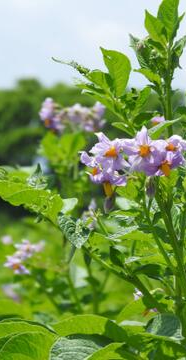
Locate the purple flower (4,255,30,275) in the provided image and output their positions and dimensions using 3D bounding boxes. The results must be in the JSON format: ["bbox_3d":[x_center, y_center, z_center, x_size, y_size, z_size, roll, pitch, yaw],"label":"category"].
[{"bbox_3d":[-0.075,0.082,2.300,0.026,0.020,0.022,0,-1,0],"label":"purple flower"}]

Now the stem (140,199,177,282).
[{"bbox_3d":[0.049,0.043,1.740,0.004,0.066,0.004,-21,9,0],"label":"stem"}]

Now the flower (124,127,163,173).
[{"bbox_3d":[0.034,-0.020,1.590,0.029,0.033,0.016,0,-1,6],"label":"flower"}]

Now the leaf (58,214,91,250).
[{"bbox_3d":[-0.013,0.036,1.630,0.024,0.024,0.017,0,-1,-6],"label":"leaf"}]

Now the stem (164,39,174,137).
[{"bbox_3d":[0.058,-0.070,1.800,0.007,0.073,0.007,0,-1,0],"label":"stem"}]

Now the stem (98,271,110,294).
[{"bbox_3d":[0.010,0.088,2.050,0.006,0.022,0.006,24,0,0],"label":"stem"}]

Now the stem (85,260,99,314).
[{"bbox_3d":[0.000,0.099,2.200,0.007,0.052,0.007,-9,0,0],"label":"stem"}]

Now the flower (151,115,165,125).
[{"bbox_3d":[0.046,-0.042,1.650,0.012,0.009,0.010,0,-1,19],"label":"flower"}]

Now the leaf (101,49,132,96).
[{"bbox_3d":[0.017,-0.082,1.800,0.023,0.037,0.010,-11,0,0],"label":"leaf"}]

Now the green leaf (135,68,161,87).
[{"bbox_3d":[0.041,-0.076,1.750,0.021,0.006,0.012,35,-29,-14],"label":"green leaf"}]

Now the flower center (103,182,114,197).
[{"bbox_3d":[0.012,0.007,1.770,0.007,0.011,0.007,0,-1,0],"label":"flower center"}]

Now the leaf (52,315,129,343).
[{"bbox_3d":[-0.002,0.101,1.610,0.053,0.019,0.033,0,-1,0],"label":"leaf"}]

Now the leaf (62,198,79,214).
[{"bbox_3d":[-0.017,0.019,1.670,0.014,0.012,0.010,0,-1,0],"label":"leaf"}]

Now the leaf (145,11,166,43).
[{"bbox_3d":[0.043,-0.104,1.610,0.017,0.024,0.014,0,-1,18],"label":"leaf"}]

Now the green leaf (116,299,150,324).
[{"bbox_3d":[0.031,0.102,1.830,0.027,0.020,0.017,0,-1,0],"label":"green leaf"}]

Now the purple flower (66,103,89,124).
[{"bbox_3d":[-0.013,-0.061,2.150,0.021,0.020,0.018,0,-1,0],"label":"purple flower"}]

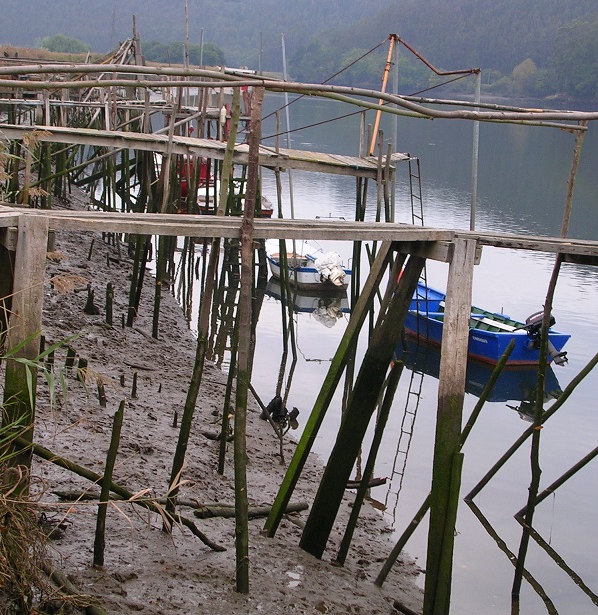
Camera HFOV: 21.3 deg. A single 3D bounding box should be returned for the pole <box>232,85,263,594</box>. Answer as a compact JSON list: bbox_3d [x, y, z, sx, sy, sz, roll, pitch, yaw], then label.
[{"bbox_3d":[-0.372,0.291,11.876,0.110,3.871,0.105,2,10,0],"label":"pole"}]

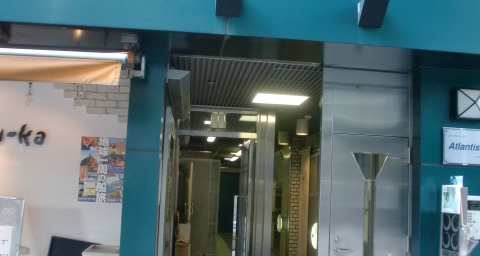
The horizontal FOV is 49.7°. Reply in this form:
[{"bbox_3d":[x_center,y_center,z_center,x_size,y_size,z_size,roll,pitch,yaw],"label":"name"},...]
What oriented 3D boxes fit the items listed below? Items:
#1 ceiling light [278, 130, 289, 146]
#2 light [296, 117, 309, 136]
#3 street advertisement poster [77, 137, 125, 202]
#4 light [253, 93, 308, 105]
[{"bbox_3d":[0.854,0.215,10.111,0.175,0.250,0.175,3,-5,-5],"label":"ceiling light"},{"bbox_3d":[0.978,0.000,8.073,0.175,0.250,0.175,3,-5,-5],"label":"light"},{"bbox_3d":[-1.263,0.385,4.758,0.415,0.600,0.010,3,-6,-5],"label":"street advertisement poster"},{"bbox_3d":[0.474,-0.350,6.224,0.610,0.060,0.650,3,-6,-5],"label":"light"}]

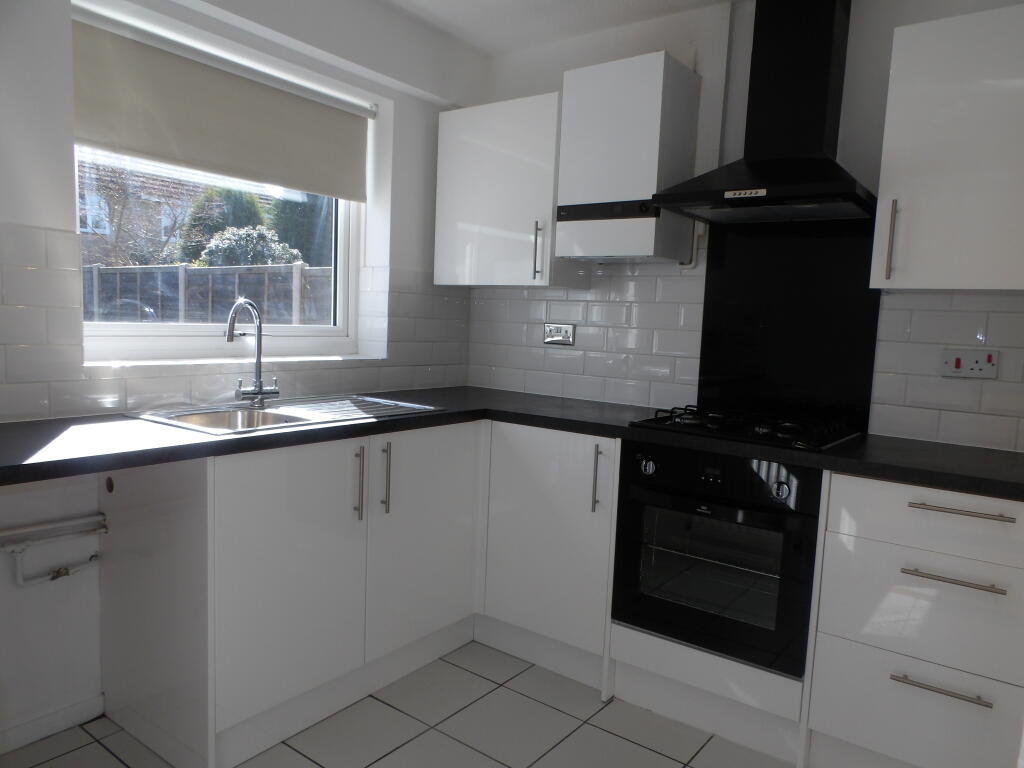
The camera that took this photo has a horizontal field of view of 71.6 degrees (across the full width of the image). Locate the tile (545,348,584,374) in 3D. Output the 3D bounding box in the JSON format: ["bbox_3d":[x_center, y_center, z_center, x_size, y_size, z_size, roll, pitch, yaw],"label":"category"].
[{"bbox_3d":[0.229,-0.096,3.049,0.200,0.100,0.009,6,7,36],"label":"tile"}]

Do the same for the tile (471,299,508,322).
[{"bbox_3d":[-0.092,-0.335,3.270,0.205,0.100,0.009,6,7,36],"label":"tile"}]

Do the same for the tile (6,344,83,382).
[{"bbox_3d":[-1.254,-0.055,1.918,0.010,0.100,0.194,6,7,36],"label":"tile"}]

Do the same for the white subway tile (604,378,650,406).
[{"bbox_3d":[0.466,0.033,2.872,0.200,0.100,0.009,6,7,36],"label":"white subway tile"}]

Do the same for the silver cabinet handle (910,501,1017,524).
[{"bbox_3d":[1.085,0.309,1.716,0.220,0.012,0.034,6,7,36],"label":"silver cabinet handle"}]

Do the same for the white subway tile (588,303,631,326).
[{"bbox_3d":[0.398,-0.283,2.903,0.200,0.101,0.009,6,7,36],"label":"white subway tile"}]

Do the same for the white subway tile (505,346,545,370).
[{"bbox_3d":[0.063,-0.114,3.136,0.200,0.100,0.010,6,7,36],"label":"white subway tile"}]

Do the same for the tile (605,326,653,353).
[{"bbox_3d":[0.474,-0.177,2.856,0.205,0.100,0.009,6,6,37],"label":"tile"}]

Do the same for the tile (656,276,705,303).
[{"bbox_3d":[0.649,-0.359,2.723,0.200,0.100,0.009,6,7,36],"label":"tile"}]

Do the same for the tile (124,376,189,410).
[{"bbox_3d":[-1.081,0.030,2.176,0.010,0.101,0.200,6,7,36],"label":"tile"}]

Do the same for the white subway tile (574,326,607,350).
[{"bbox_3d":[0.315,-0.194,2.976,0.193,0.100,0.009,6,6,37],"label":"white subway tile"}]

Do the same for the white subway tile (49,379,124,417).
[{"bbox_3d":[-1.202,0.041,2.014,0.010,0.101,0.200,6,7,36],"label":"white subway tile"}]

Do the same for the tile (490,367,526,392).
[{"bbox_3d":[-0.020,-0.023,3.229,0.200,0.100,0.009,6,7,36],"label":"tile"}]

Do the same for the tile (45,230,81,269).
[{"bbox_3d":[-1.215,-0.363,1.924,0.010,0.100,0.080,6,7,36],"label":"tile"}]

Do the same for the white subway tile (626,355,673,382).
[{"bbox_3d":[0.556,-0.061,2.811,0.200,0.100,0.009,6,7,36],"label":"white subway tile"}]

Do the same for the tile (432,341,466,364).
[{"bbox_3d":[-0.291,-0.137,3.219,0.010,0.100,0.216,6,7,36],"label":"tile"}]

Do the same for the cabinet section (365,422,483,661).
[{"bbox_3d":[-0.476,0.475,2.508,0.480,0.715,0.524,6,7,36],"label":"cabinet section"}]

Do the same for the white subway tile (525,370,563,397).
[{"bbox_3d":[0.141,-0.003,3.085,0.200,0.101,0.010,6,7,36],"label":"white subway tile"}]

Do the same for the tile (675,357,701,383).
[{"bbox_3d":[0.673,-0.046,2.713,0.099,0.101,0.009,6,7,36],"label":"tile"}]

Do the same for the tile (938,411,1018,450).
[{"bbox_3d":[1.418,0.140,2.163,0.199,0.100,0.010,6,7,36],"label":"tile"}]

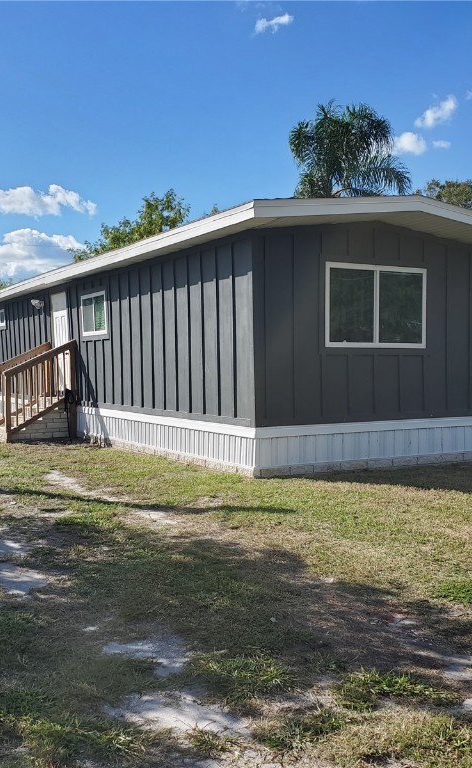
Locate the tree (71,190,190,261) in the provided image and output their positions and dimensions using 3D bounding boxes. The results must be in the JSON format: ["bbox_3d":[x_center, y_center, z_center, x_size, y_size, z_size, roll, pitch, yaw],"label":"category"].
[{"bbox_3d":[-3.605,-3.568,30.142,6.200,7.965,6.200,-1,2,0],"label":"tree"}]

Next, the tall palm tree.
[{"bbox_3d":[4.300,-5.165,29.197,4.600,11.057,4.600,-1,2,0],"label":"tall palm tree"}]

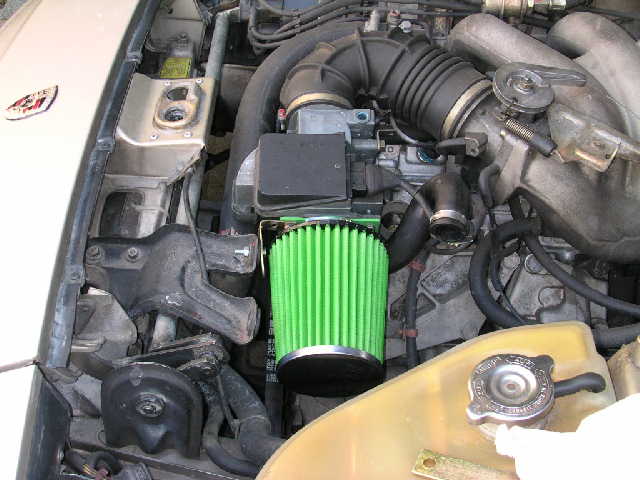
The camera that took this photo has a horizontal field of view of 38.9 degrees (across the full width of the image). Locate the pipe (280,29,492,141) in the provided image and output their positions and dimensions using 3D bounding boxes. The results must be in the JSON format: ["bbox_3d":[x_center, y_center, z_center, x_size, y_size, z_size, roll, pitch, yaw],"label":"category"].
[{"bbox_3d":[0.077,-0.185,1.080,0.235,0.085,0.095,0,46,0],"label":"pipe"}]

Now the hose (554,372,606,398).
[{"bbox_3d":[0.210,0.117,0.730,0.041,0.017,0.014,0,46,0],"label":"hose"}]

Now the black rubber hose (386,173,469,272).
[{"bbox_3d":[0.123,-0.022,1.040,0.095,0.085,0.075,0,46,0],"label":"black rubber hose"}]

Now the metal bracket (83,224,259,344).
[{"bbox_3d":[-0.156,0.049,0.950,0.168,0.065,0.105,0,46,0],"label":"metal bracket"}]

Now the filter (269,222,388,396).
[{"bbox_3d":[0.011,0.073,0.943,0.130,0.130,0.145,0,58,0],"label":"filter"}]

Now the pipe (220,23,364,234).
[{"bbox_3d":[-0.031,-0.144,1.150,0.170,0.085,0.300,0,46,0],"label":"pipe"}]

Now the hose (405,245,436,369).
[{"bbox_3d":[0.118,0.078,1.060,0.027,0.145,0.018,12,7,0],"label":"hose"}]

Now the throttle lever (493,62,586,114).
[{"bbox_3d":[0.250,-0.172,1.030,0.104,0.020,0.060,-1,52,1],"label":"throttle lever"}]

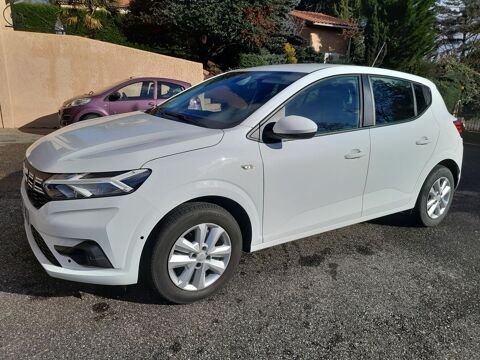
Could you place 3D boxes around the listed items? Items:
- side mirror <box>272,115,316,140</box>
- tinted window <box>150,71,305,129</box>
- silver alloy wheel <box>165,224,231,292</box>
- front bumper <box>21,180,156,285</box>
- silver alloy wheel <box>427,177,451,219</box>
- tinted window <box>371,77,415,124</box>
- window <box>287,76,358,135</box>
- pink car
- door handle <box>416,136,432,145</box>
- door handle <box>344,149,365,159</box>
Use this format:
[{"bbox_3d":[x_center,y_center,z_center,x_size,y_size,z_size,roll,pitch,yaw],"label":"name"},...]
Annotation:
[{"bbox_3d":[0.294,-0.323,2.175,0.190,0.165,0.250,-7,17,-33],"label":"side mirror"},{"bbox_3d":[-0.141,-0.713,2.898,0.900,0.110,1.360,-34,30,-22],"label":"tinted window"},{"bbox_3d":[-0.263,0.442,2.180,0.415,0.415,0.160,-7,17,-33],"label":"silver alloy wheel"},{"bbox_3d":[-1.151,0.203,2.472,0.540,0.500,1.780,-7,17,-33],"label":"front bumper"},{"bbox_3d":[1.914,0.164,3.581,0.415,0.415,0.160,-7,17,-33],"label":"silver alloy wheel"},{"bbox_3d":[1.292,-0.642,2.987,0.630,0.400,0.050,-7,-6,-33],"label":"tinted window"},{"bbox_3d":[0.594,-0.526,2.534,0.870,0.460,0.050,-7,-6,-33],"label":"window"},{"bbox_3d":[-2.736,-1.899,9.284,3.430,1.465,1.630,-4,16,-23],"label":"pink car"},{"bbox_3d":[1.562,-0.331,3.065,0.210,0.060,0.050,-7,17,-33],"label":"door handle"},{"bbox_3d":[0.843,-0.184,2.605,0.210,0.060,0.050,-7,17,-33],"label":"door handle"}]

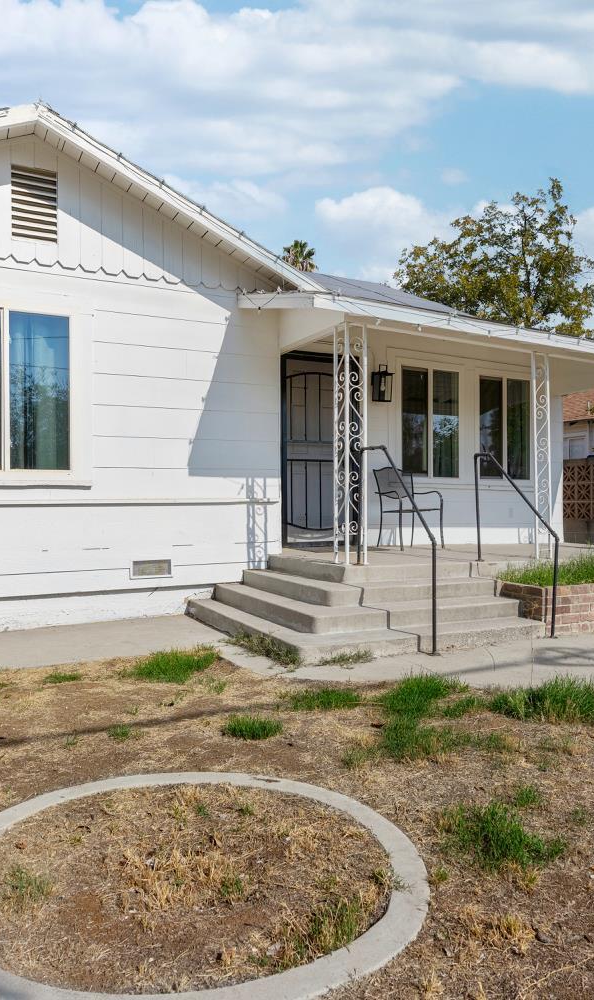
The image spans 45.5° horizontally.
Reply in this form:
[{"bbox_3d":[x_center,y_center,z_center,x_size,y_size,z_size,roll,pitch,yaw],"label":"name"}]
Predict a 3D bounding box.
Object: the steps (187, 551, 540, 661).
[{"bbox_3d":[0.434,0.800,5.940,2.050,0.510,2.300,0,0,-26],"label":"steps"}]

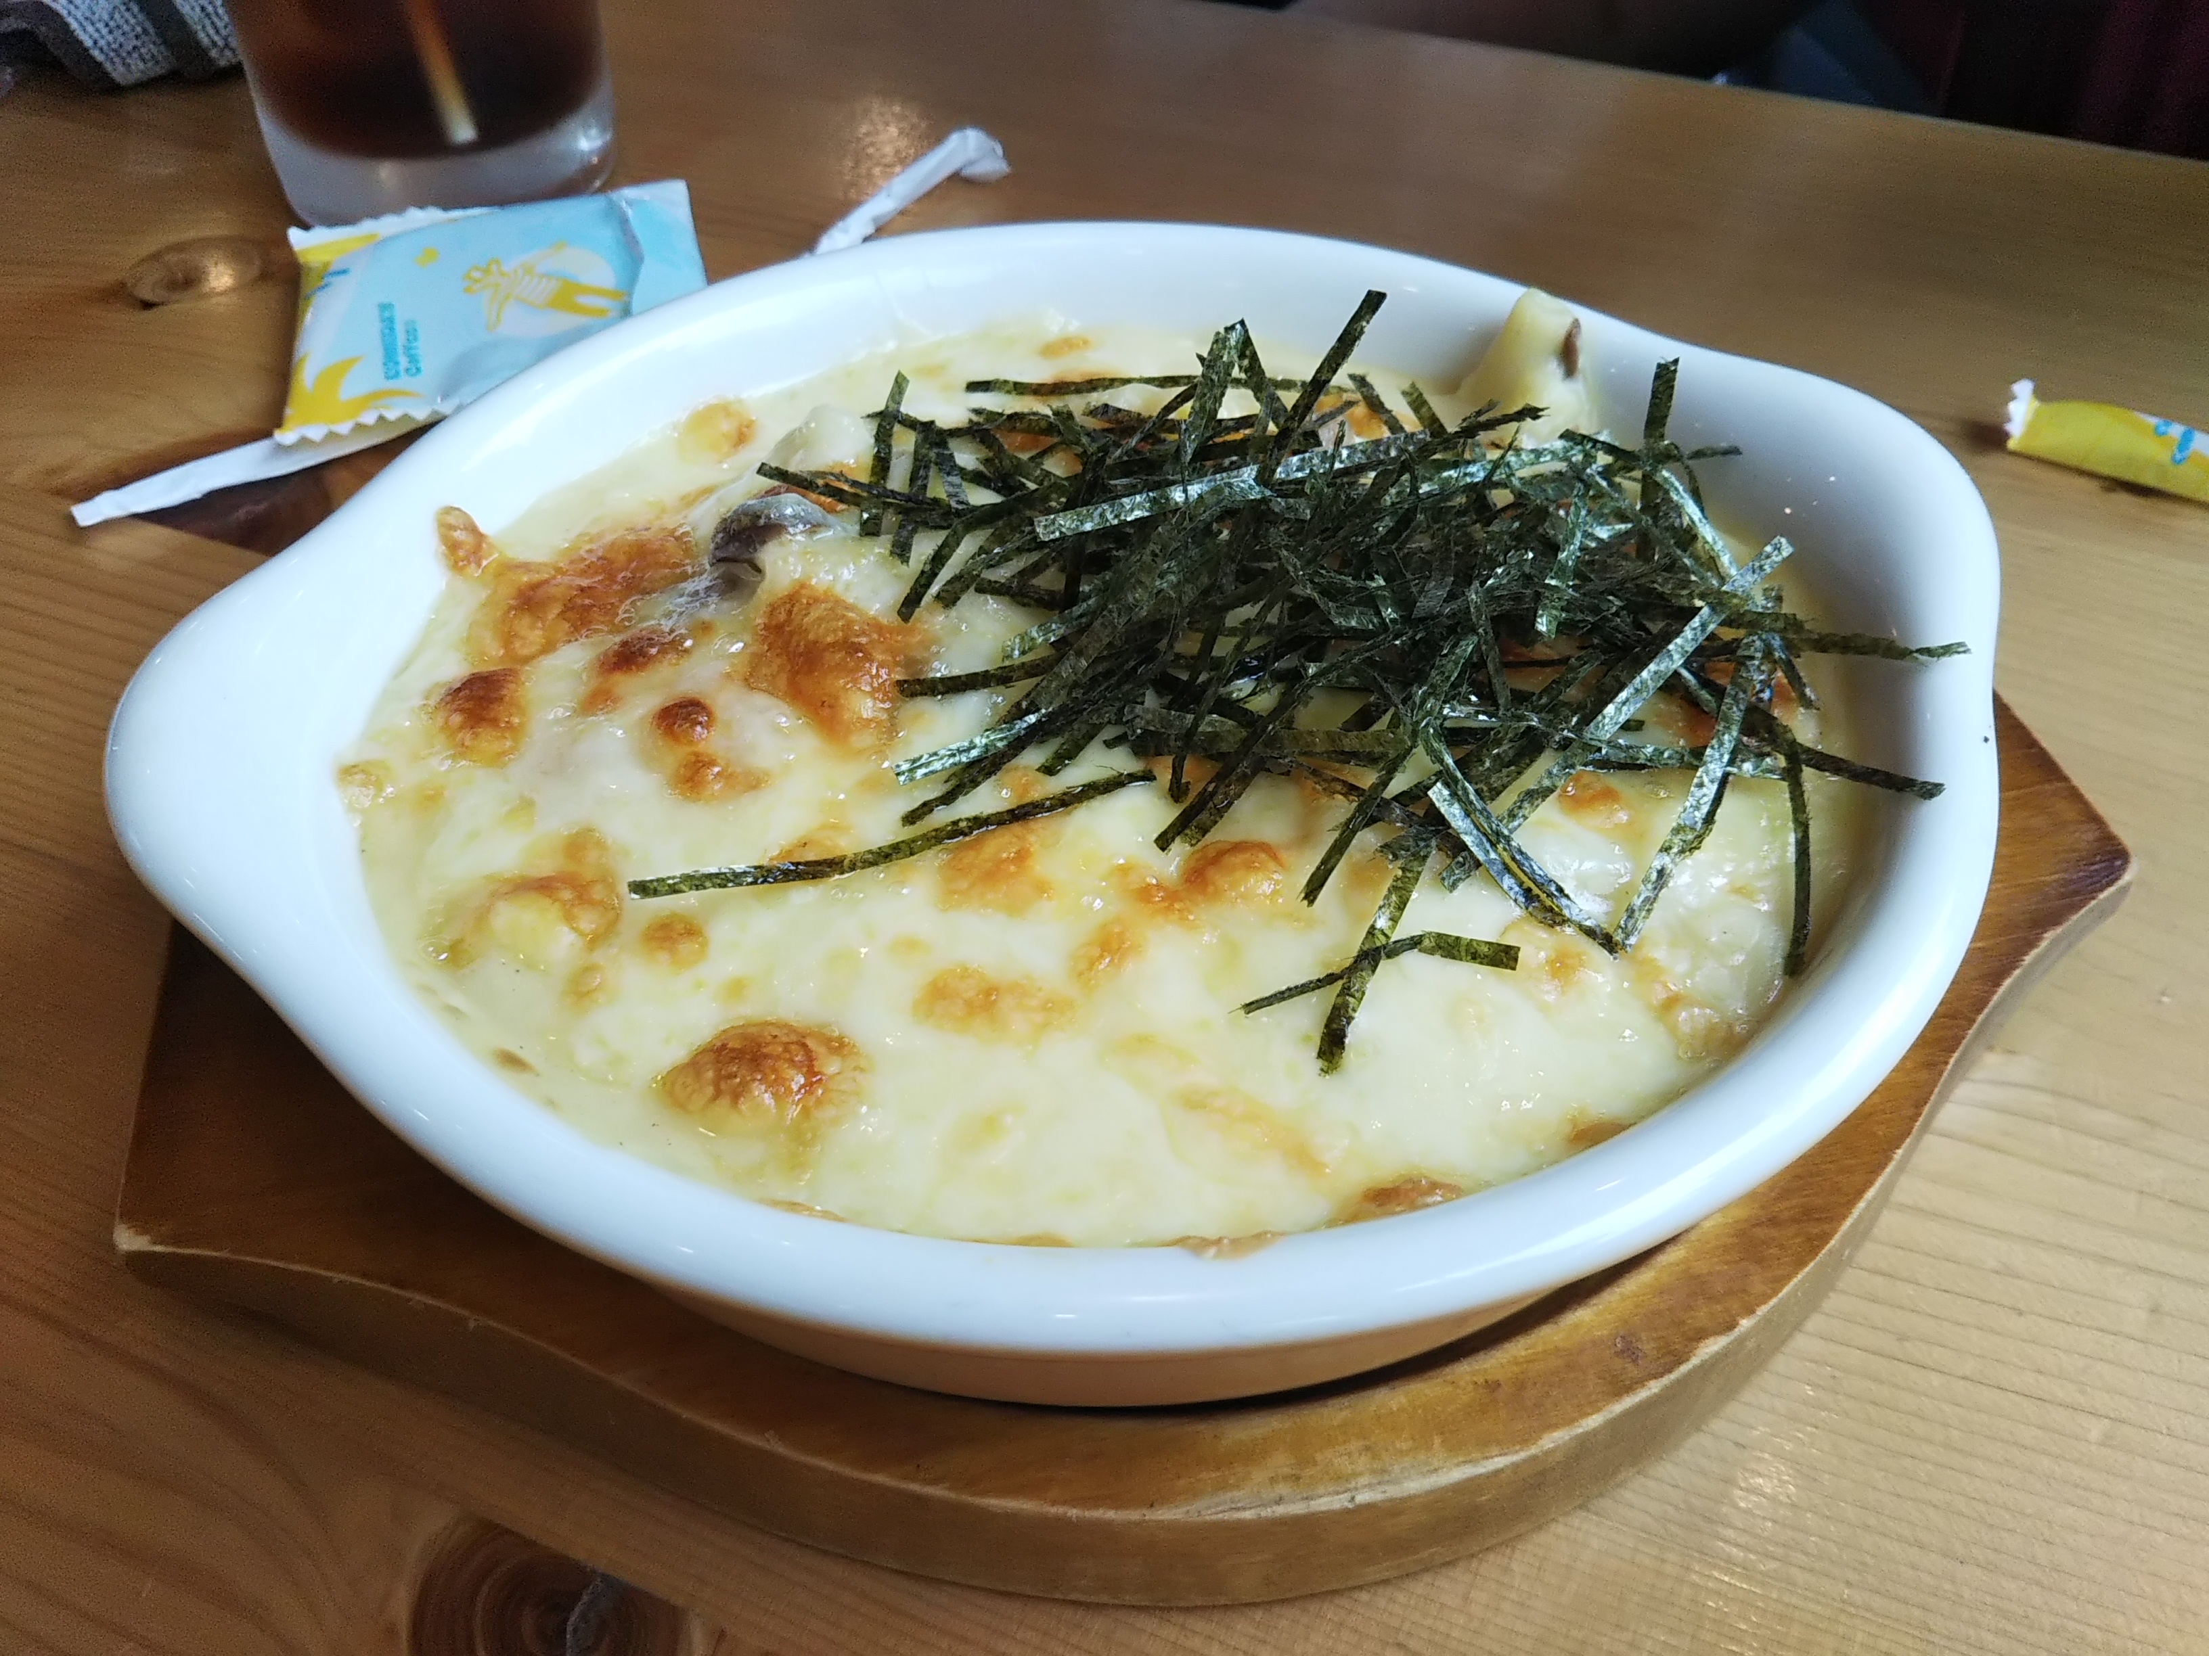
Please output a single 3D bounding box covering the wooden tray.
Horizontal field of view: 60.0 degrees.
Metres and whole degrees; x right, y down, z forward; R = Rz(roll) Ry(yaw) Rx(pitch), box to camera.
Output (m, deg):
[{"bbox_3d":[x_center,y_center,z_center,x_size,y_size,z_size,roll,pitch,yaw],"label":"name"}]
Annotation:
[{"bbox_3d":[0.003,0.000,0.225,0.210,0.016,0.179,-9,44,-10],"label":"wooden tray"}]

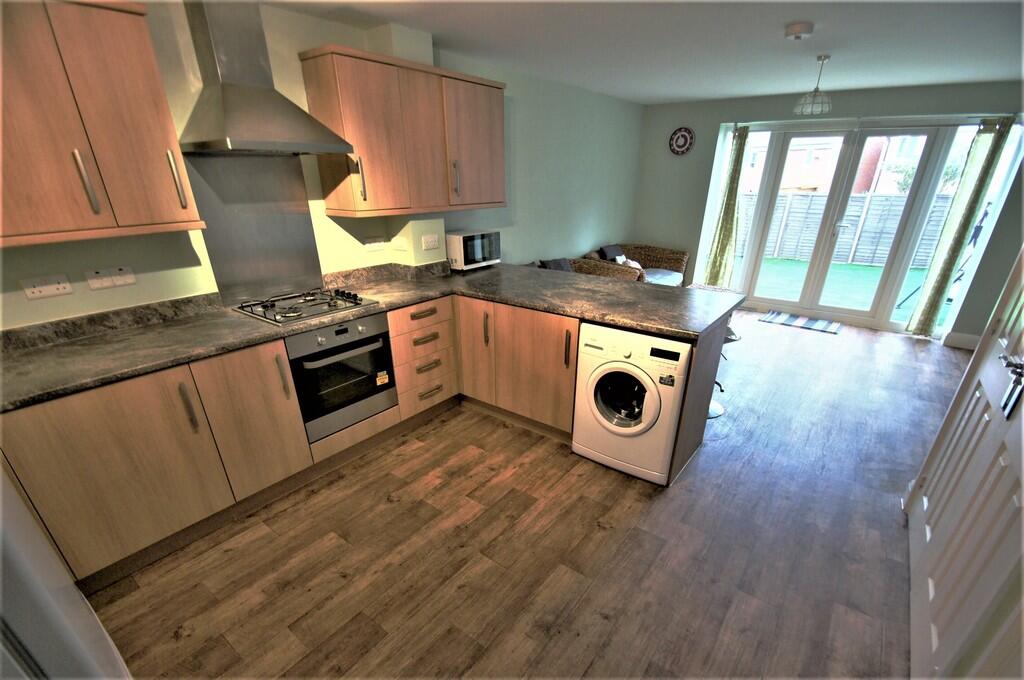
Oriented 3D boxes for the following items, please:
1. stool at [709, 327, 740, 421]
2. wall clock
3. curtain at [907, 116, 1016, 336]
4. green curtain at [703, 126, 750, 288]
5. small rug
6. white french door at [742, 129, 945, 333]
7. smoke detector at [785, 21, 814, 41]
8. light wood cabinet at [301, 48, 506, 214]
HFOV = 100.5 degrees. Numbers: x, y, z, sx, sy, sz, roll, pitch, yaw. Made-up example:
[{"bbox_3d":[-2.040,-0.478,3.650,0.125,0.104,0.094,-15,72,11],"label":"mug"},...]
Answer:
[{"bbox_3d":[1.406,0.091,3.112,0.420,0.860,0.420,18,28,37],"label":"stool"},{"bbox_3d":[2.121,-2.501,5.332,0.320,0.320,0.040,16,26,34],"label":"wall clock"},{"bbox_3d":[4.341,-0.999,4.174,0.280,2.080,0.150,16,26,34],"label":"curtain"},{"bbox_3d":[2.746,-1.510,5.391,0.340,2.120,0.150,16,26,34],"label":"green curtain"},{"bbox_3d":[3.429,-0.221,5.062,0.770,0.012,0.500,16,26,34],"label":"small rug"},{"bbox_3d":[3.675,-1.275,4.916,1.510,2.070,0.100,16,26,34],"label":"white french door"},{"bbox_3d":[1.592,-1.714,2.362,0.130,0.054,0.130,18,28,37],"label":"smoke detector"},{"bbox_3d":[-0.606,-1.318,2.874,0.340,0.845,1.340,18,28,37],"label":"light wood cabinet"}]

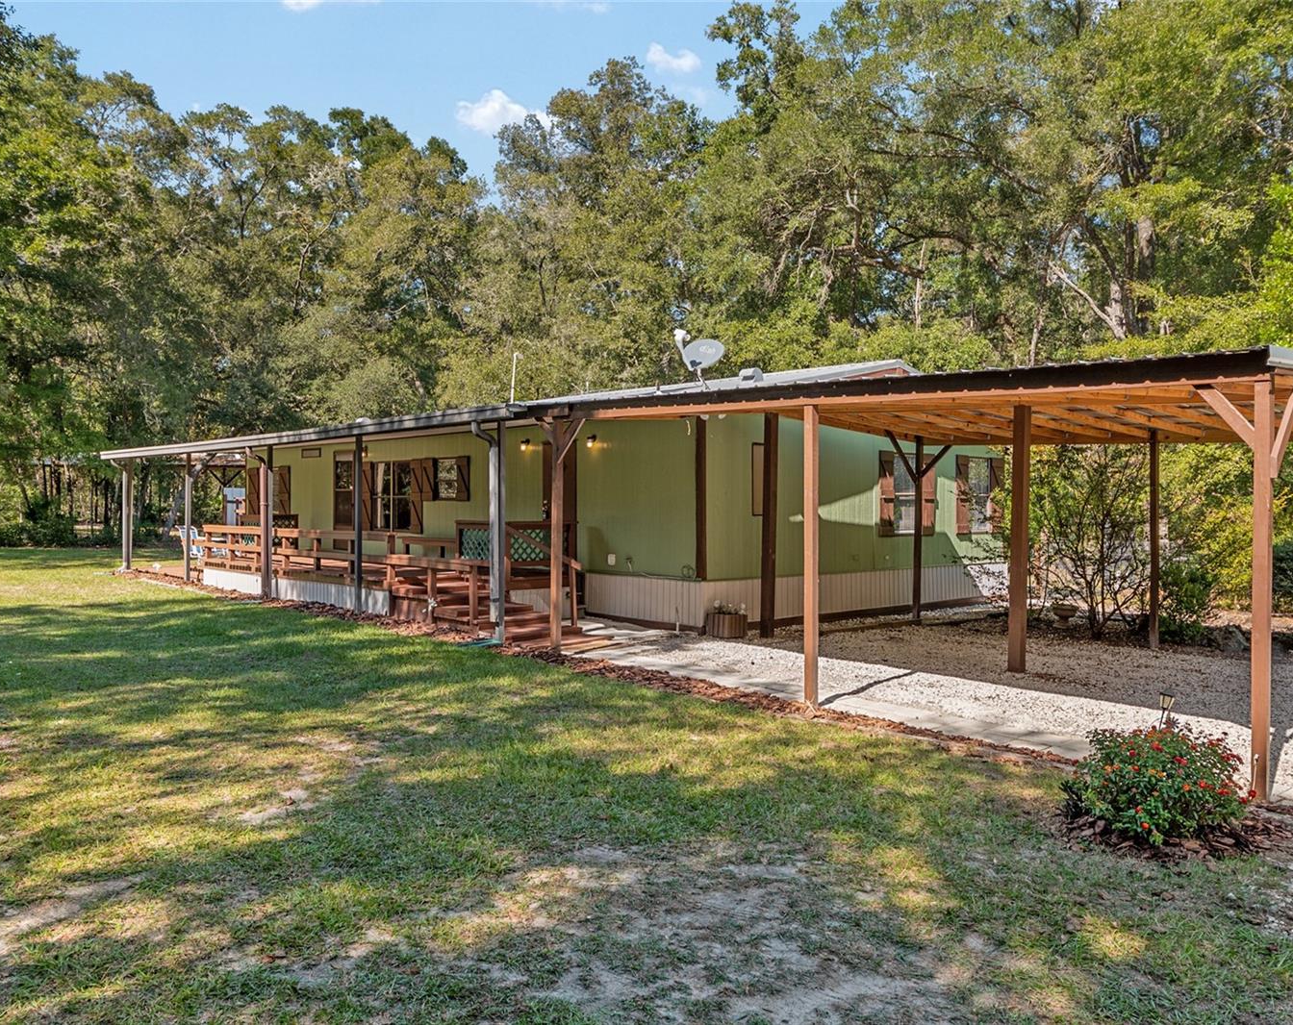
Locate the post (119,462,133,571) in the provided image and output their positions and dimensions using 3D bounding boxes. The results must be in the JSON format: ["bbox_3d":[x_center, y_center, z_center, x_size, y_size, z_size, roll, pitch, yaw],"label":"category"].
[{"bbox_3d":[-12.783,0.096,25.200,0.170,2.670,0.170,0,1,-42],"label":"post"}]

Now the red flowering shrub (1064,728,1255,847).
[{"bbox_3d":[2.890,1.487,5.820,0.980,0.570,1.050,0,1,-42],"label":"red flowering shrub"}]

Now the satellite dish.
[{"bbox_3d":[0.668,-1.981,13.100,0.620,0.760,0.620,1,1,43],"label":"satellite dish"}]

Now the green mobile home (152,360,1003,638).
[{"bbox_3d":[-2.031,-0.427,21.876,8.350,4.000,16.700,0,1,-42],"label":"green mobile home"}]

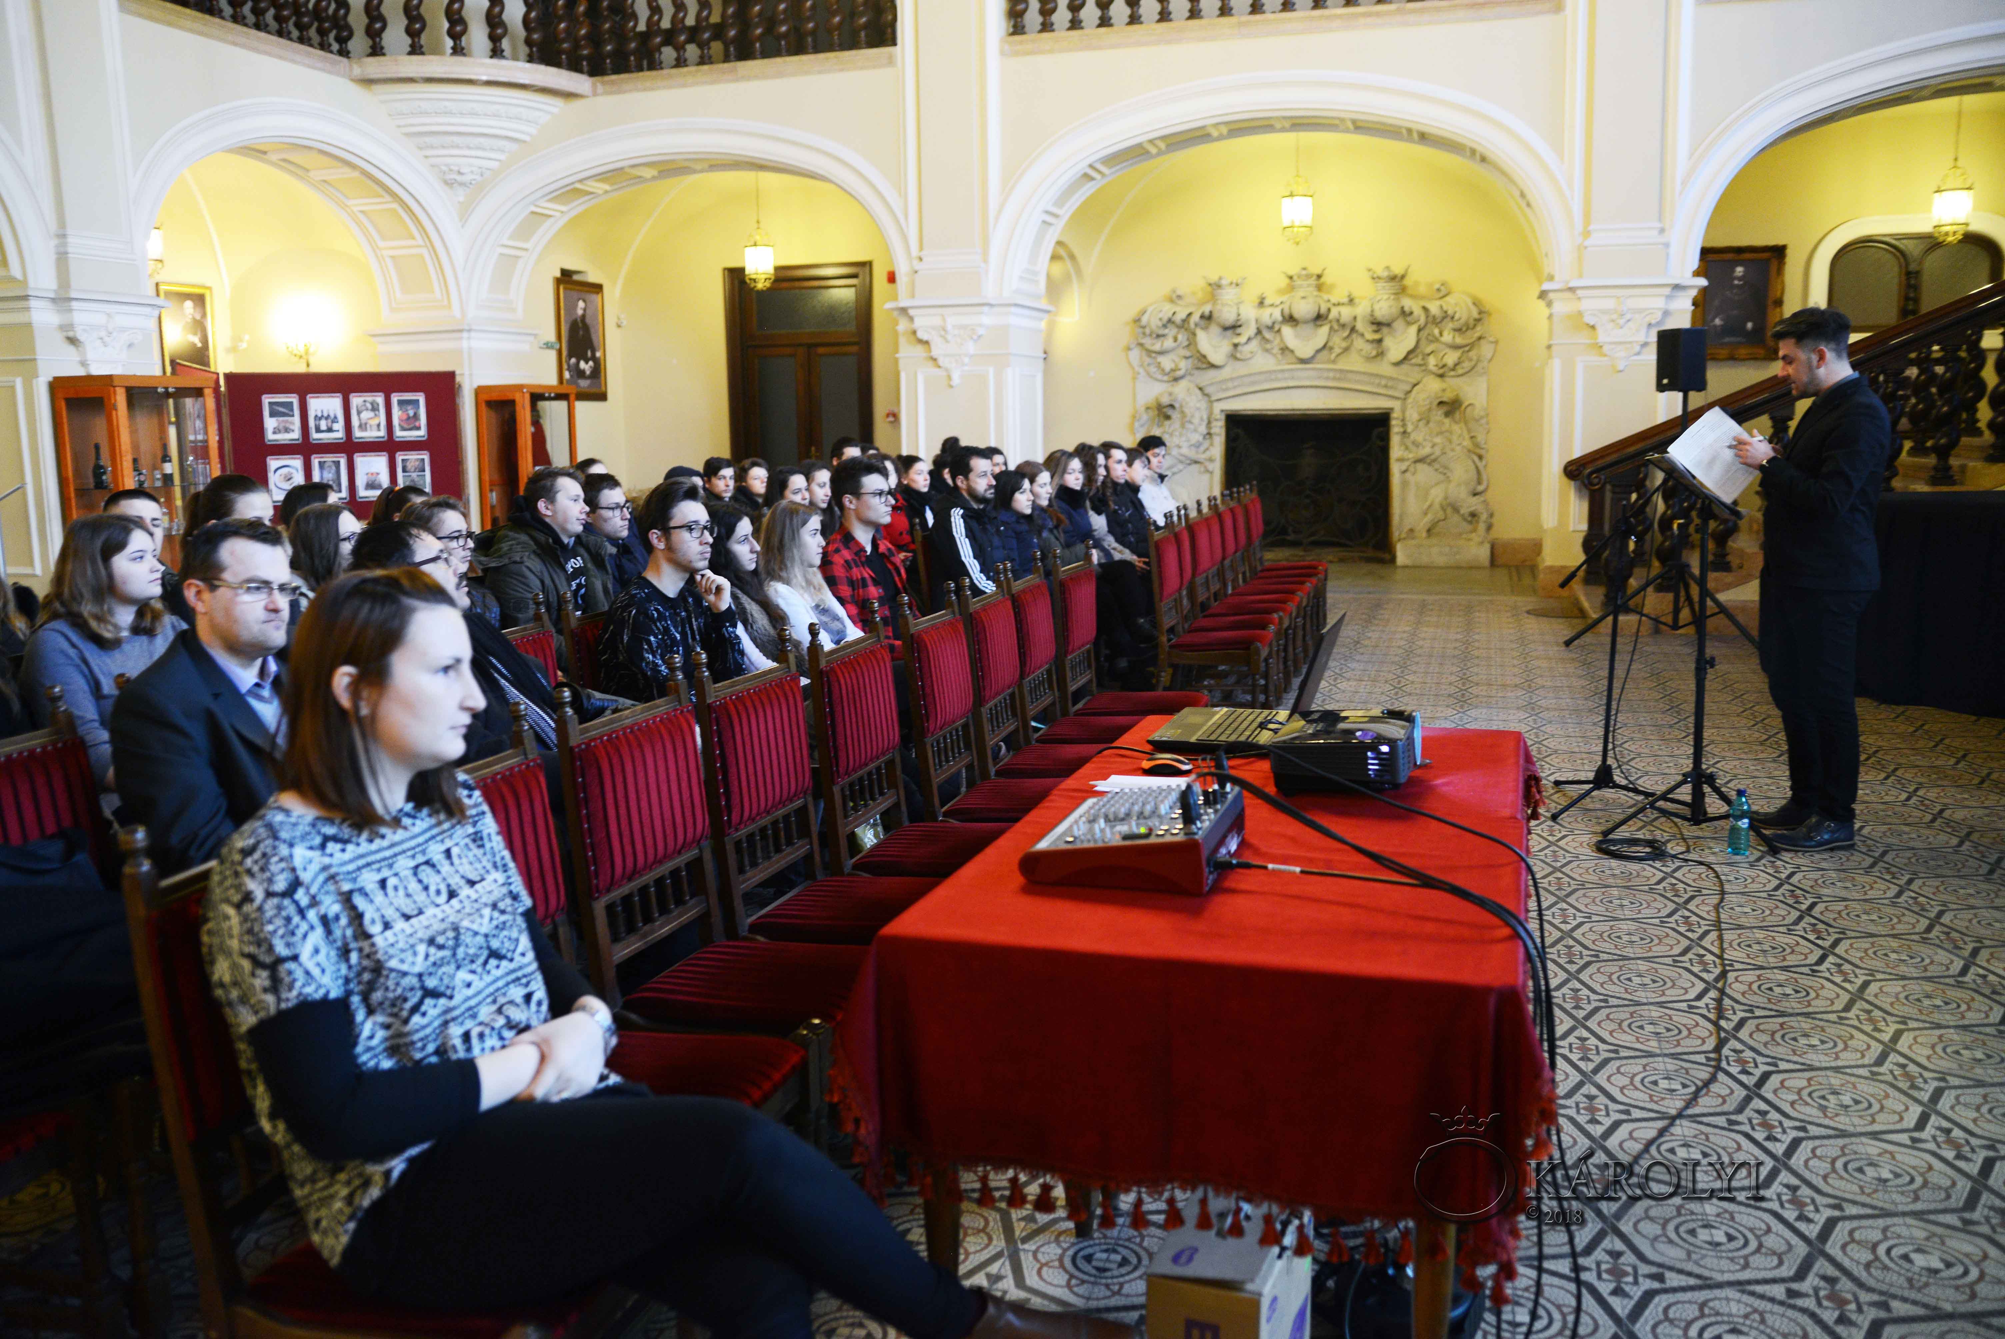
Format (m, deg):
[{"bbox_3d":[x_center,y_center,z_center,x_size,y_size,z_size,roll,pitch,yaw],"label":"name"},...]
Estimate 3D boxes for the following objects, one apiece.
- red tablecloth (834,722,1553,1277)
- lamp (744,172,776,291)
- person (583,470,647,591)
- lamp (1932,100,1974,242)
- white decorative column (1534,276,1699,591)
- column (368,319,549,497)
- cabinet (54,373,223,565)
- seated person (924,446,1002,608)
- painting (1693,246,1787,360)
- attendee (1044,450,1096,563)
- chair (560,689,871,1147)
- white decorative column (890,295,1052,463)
[{"bbox_3d":[0.464,0.426,2.771,0.970,0.375,1.780,2,9,18],"label":"red tablecloth"},{"bbox_3d":[-2.559,-4.620,16.396,0.320,1.280,0.320,1,9,16],"label":"lamp"},{"bbox_3d":[-1.106,-0.026,5.429,0.780,1.300,0.500,2,9,18],"label":"person"},{"bbox_3d":[7.821,-4.152,12.870,0.290,1.280,0.290,2,9,17],"label":"lamp"},{"bbox_3d":[4.959,-1.843,12.671,1.140,2.480,1.080,2,9,17],"label":"white decorative column"},{"bbox_3d":[-5.319,-2.076,15.367,1.150,2.540,1.050,2,9,17],"label":"column"},{"bbox_3d":[-5.964,-1.065,10.917,0.621,1.900,0.771,4,9,28],"label":"cabinet"},{"bbox_3d":[0.092,-0.341,7.256,0.800,1.360,0.520,2,9,17],"label":"seated person"},{"bbox_3d":[6.864,-3.408,14.579,0.820,1.060,0.080,1,9,16],"label":"painting"},{"bbox_3d":[0.625,-0.584,8.916,0.780,1.310,0.460,4,10,27],"label":"attendee"},{"bbox_3d":[-0.462,0.520,2.866,0.480,1.030,0.440,2,9,17],"label":"chair"},{"bbox_3d":[-0.291,-2.053,14.399,1.130,2.560,1.350,1,9,16],"label":"white decorative column"}]

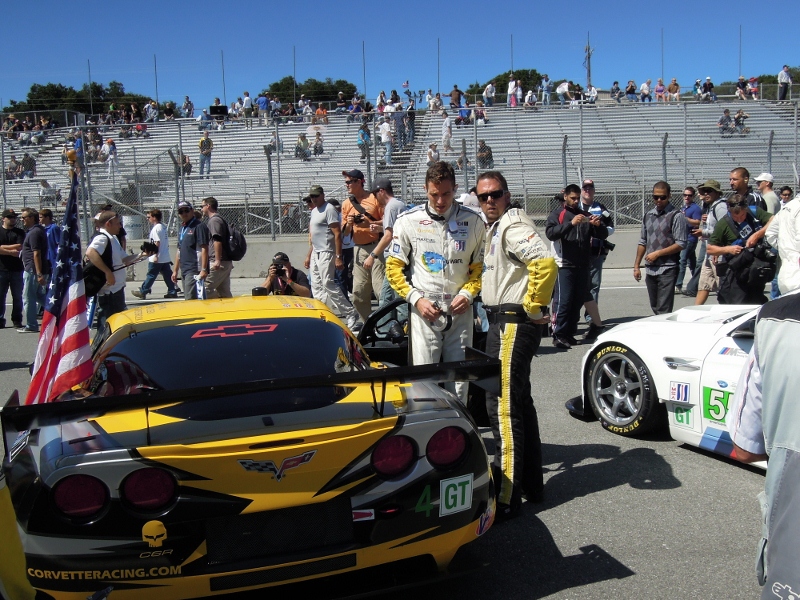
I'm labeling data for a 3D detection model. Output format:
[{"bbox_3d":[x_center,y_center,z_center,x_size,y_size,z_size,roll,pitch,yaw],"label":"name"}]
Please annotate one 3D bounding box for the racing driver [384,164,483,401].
[{"bbox_3d":[0.183,0.164,4.375,0.530,1.810,0.380,-1,7,5],"label":"racing driver"}]

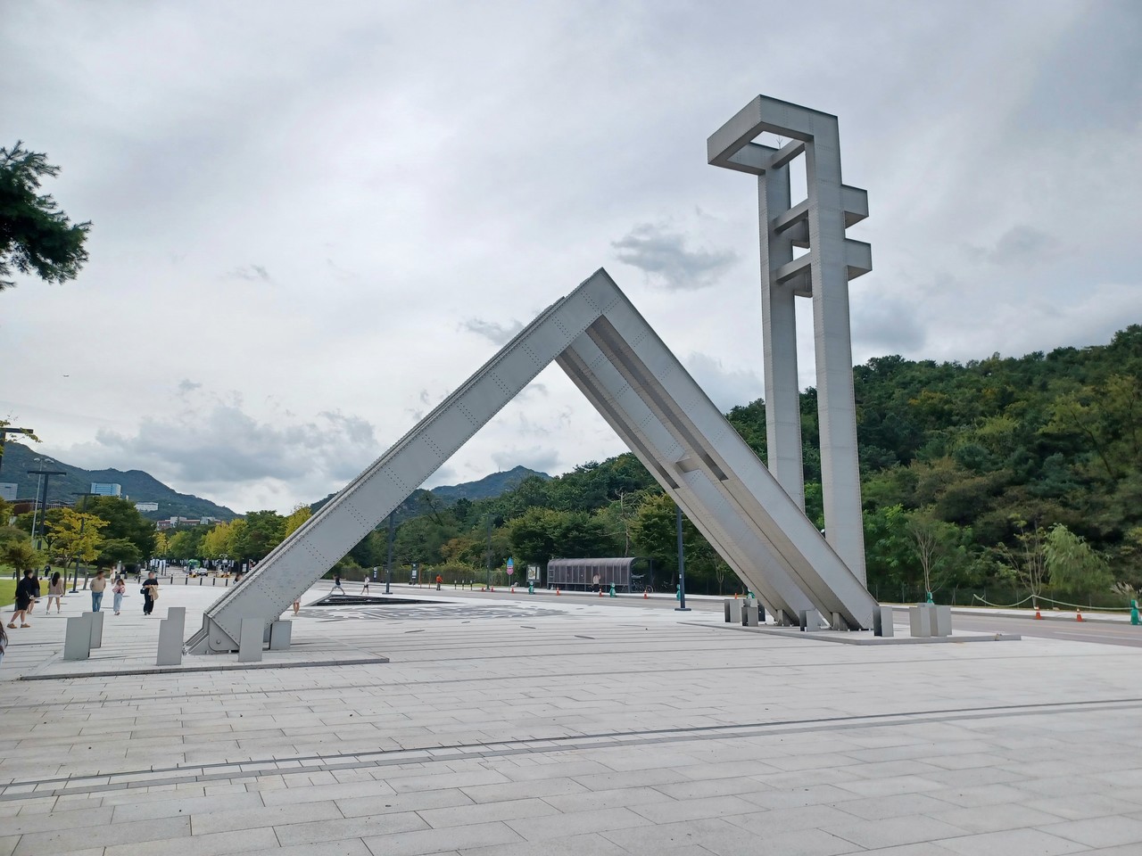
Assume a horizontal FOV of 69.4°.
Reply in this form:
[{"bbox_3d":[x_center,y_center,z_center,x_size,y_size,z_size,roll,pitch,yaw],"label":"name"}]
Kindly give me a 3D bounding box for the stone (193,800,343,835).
[{"bbox_3d":[-2.181,2.832,5.930,1.000,0.060,0.500,5,-11,-24],"label":"stone"}]

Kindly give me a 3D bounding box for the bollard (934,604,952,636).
[{"bbox_3d":[10.130,5.343,22.752,0.410,0.780,0.340,5,-11,-24],"label":"bollard"}]

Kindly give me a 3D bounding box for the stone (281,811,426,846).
[{"bbox_3d":[-1.467,2.725,5.588,0.970,0.060,0.485,6,-11,-25],"label":"stone"}]

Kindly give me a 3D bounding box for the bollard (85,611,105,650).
[{"bbox_3d":[-10.092,4.264,17.399,0.400,0.740,0.320,5,-11,-24],"label":"bollard"}]

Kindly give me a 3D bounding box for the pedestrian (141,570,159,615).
[{"bbox_3d":[-16.573,6.549,32.573,0.580,1.670,0.400,5,-11,-26],"label":"pedestrian"}]

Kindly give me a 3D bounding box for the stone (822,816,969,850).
[{"bbox_3d":[2.246,2.817,5.749,0.970,0.060,0.485,6,-11,-25],"label":"stone"}]

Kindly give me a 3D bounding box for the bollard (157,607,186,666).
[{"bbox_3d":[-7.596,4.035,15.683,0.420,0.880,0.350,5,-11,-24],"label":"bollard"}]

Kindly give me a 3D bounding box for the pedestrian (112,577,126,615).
[{"bbox_3d":[-17.730,6.647,32.414,0.450,1.410,0.350,6,-11,-28],"label":"pedestrian"}]

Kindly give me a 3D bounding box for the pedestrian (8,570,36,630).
[{"bbox_3d":[-17.179,5.348,25.850,0.650,1.730,0.500,-2,-10,13],"label":"pedestrian"}]

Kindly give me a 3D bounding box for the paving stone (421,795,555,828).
[{"bbox_3d":[-0.591,2.811,5.989,0.970,0.060,0.485,6,-11,-25],"label":"paving stone"}]

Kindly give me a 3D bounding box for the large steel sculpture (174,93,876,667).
[{"bbox_3d":[0.318,-2.410,22.676,18.610,15.870,2.850,5,-11,-24],"label":"large steel sculpture"}]

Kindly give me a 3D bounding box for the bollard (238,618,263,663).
[{"bbox_3d":[-6.156,4.078,15.870,0.410,0.780,0.340,5,-11,-24],"label":"bollard"}]

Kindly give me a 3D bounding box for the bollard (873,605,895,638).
[{"bbox_3d":[8.501,5.288,22.497,0.400,0.780,0.330,5,-11,-24],"label":"bollard"}]

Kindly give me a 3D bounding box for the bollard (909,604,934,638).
[{"bbox_3d":[9.061,5.050,21.413,0.370,0.750,0.360,5,-11,-24],"label":"bollard"}]

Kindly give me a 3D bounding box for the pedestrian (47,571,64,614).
[{"bbox_3d":[-20.811,6.673,33.341,0.540,1.620,0.380,5,-11,-25],"label":"pedestrian"}]

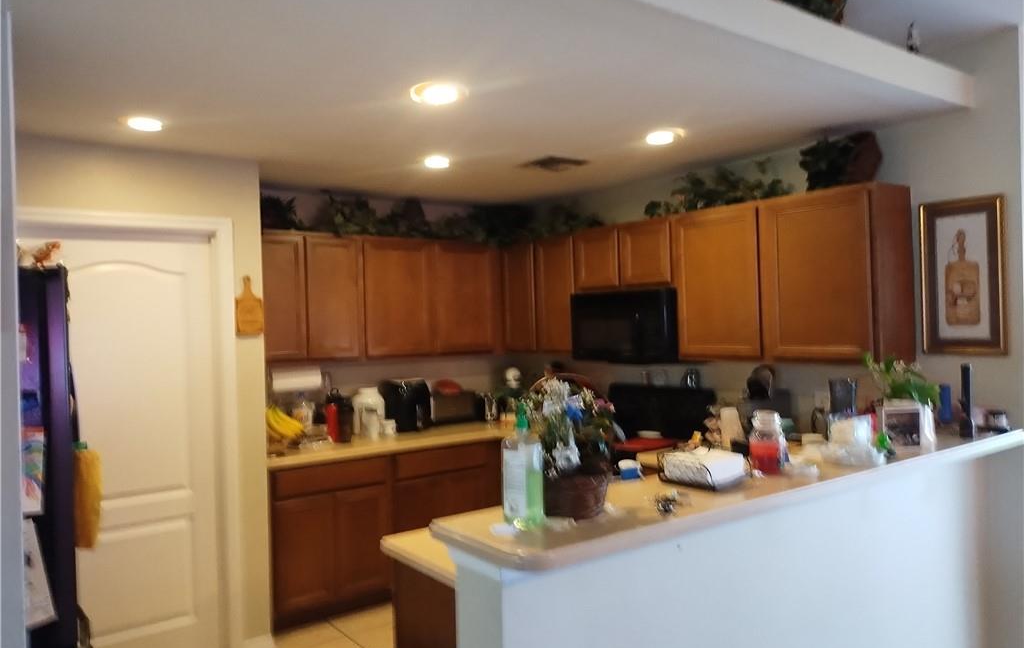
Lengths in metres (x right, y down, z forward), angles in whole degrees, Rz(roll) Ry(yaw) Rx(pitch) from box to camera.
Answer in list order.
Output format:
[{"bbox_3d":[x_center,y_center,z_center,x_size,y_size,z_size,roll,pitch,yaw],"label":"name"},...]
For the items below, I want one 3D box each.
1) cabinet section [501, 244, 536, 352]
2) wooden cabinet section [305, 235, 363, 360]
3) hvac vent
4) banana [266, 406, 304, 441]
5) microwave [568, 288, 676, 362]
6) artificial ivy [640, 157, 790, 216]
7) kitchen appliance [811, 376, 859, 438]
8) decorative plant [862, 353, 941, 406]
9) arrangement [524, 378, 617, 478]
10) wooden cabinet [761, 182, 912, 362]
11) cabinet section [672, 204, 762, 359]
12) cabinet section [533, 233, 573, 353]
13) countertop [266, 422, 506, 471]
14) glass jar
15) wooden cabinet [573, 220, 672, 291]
[{"bbox_3d":[0.153,-0.178,5.020,0.315,0.744,0.389,-1,0,-37],"label":"cabinet section"},{"bbox_3d":[-1.127,-0.157,4.502,0.367,0.744,0.315,-1,0,-37],"label":"wooden cabinet section"},{"bbox_3d":[0.220,-0.832,3.870,0.281,0.015,0.275,-1,0,-36],"label":"hvac vent"},{"bbox_3d":[-1.270,0.557,4.137,0.202,0.168,0.148,-1,0,-37],"label":"banana"},{"bbox_3d":[0.721,0.001,4.091,0.383,0.393,0.770,-1,0,-36],"label":"microwave"},{"bbox_3d":[1.028,-0.661,3.708,0.265,0.214,0.847,-1,0,-36],"label":"artificial ivy"},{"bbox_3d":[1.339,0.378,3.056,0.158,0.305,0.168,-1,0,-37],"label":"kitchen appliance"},{"bbox_3d":[1.390,0.198,2.640,0.256,0.187,0.217,-1,0,-37],"label":"decorative plant"},{"bbox_3d":[0.140,0.255,1.803,0.222,0.232,0.197,-1,0,4],"label":"arrangement"},{"bbox_3d":[1.396,-0.203,3.209,0.309,0.716,0.519,-1,0,-36],"label":"wooden cabinet"},{"bbox_3d":[1.120,-0.199,3.716,0.315,0.744,0.518,-1,0,-37],"label":"cabinet section"},{"bbox_3d":[0.386,-0.183,4.706,0.315,0.744,0.392,-1,0,-37],"label":"cabinet section"},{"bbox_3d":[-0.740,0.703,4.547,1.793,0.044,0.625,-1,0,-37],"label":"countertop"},{"bbox_3d":[0.743,0.343,2.160,0.103,0.175,0.103,-1,0,0],"label":"glass jar"},{"bbox_3d":[0.735,-0.378,4.225,0.330,0.355,0.763,-1,0,-37],"label":"wooden cabinet"}]

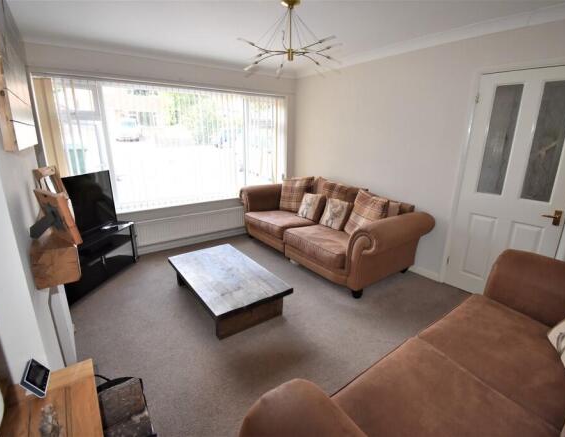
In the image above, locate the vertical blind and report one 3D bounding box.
[{"bbox_3d":[-1.168,-0.920,3.623,2.987,1.457,0.130,-11,19,-33],"label":"vertical blind"}]

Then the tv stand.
[{"bbox_3d":[-2.097,0.432,2.871,0.430,0.510,1.040,2,16,10],"label":"tv stand"}]

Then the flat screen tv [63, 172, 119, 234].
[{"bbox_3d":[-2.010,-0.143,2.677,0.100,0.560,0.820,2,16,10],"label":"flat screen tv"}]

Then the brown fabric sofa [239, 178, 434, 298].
[{"bbox_3d":[0.488,0.035,3.502,0.950,0.880,2.410,-11,19,-33],"label":"brown fabric sofa"}]

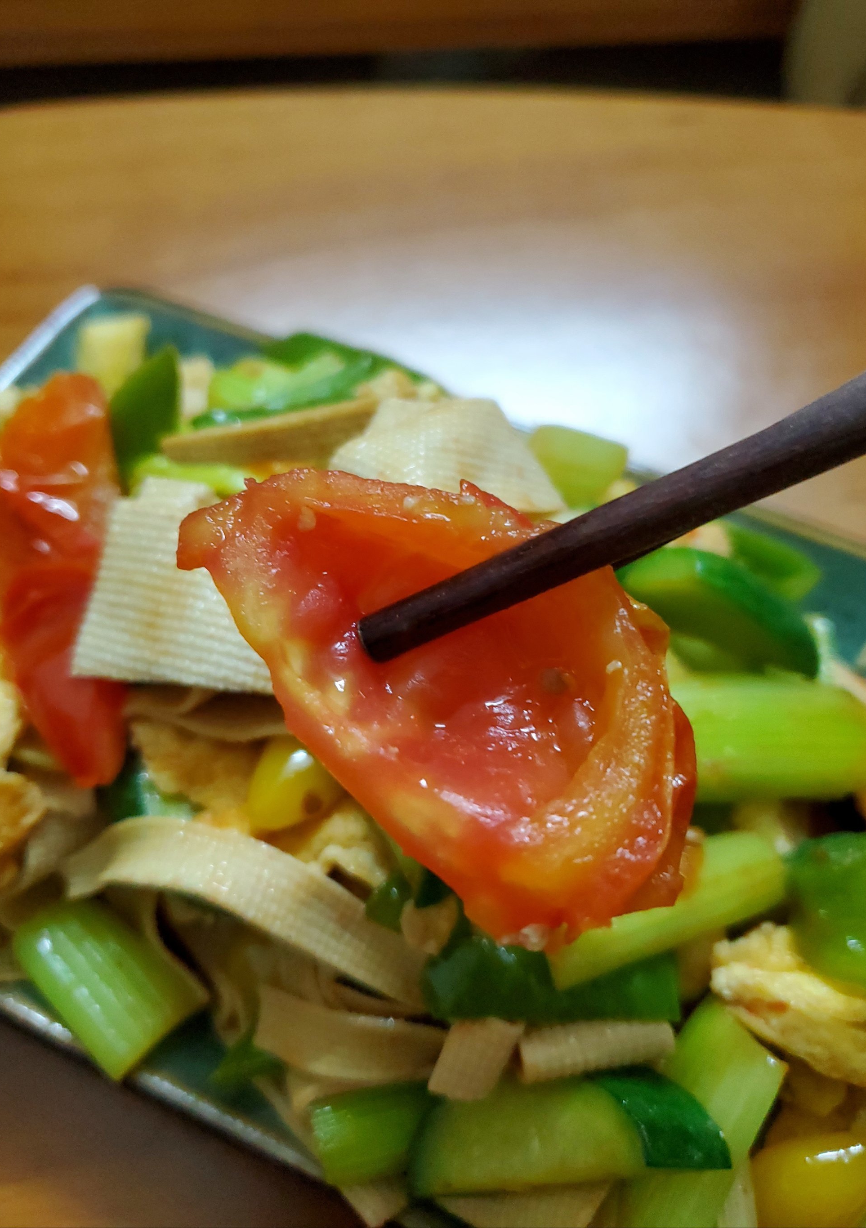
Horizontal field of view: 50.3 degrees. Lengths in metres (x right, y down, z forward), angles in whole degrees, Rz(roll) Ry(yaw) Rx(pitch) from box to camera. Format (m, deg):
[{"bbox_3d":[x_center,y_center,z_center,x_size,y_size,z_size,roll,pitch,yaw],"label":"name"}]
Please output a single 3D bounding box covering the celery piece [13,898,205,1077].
[{"bbox_3d":[-0.058,0.067,0.167,0.026,0.010,0.019,44,65,9],"label":"celery piece"}]

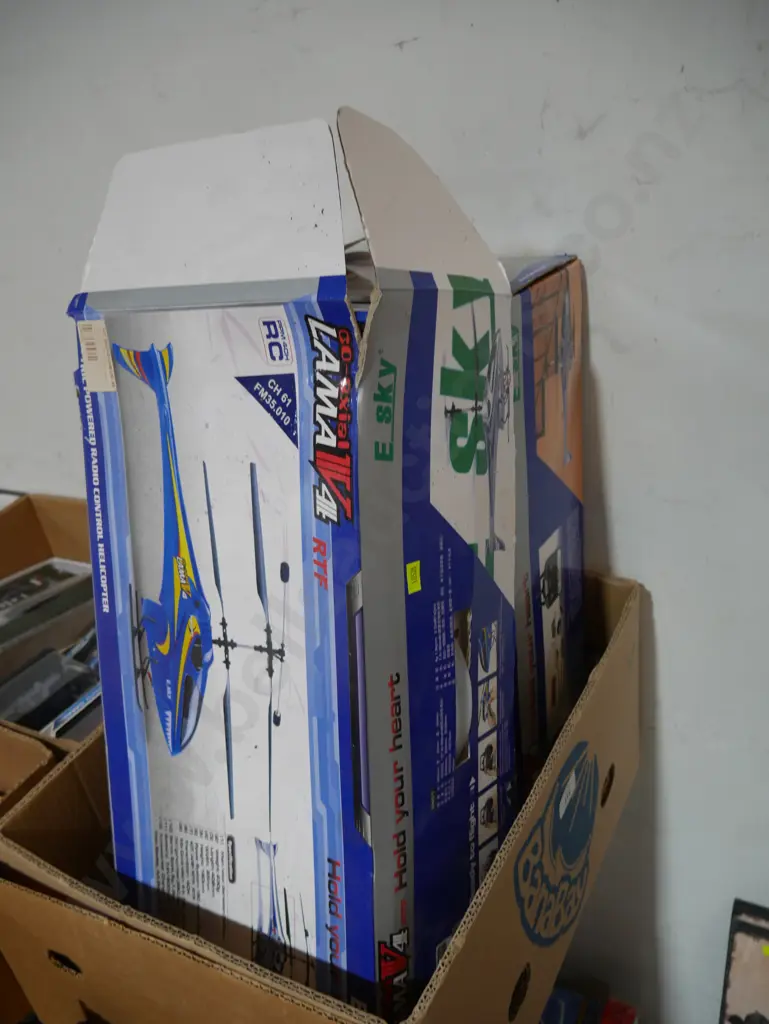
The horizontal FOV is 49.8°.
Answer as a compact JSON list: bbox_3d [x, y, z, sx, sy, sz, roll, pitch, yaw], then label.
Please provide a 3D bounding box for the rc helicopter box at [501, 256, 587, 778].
[{"bbox_3d":[0.041,0.058,0.846,0.275,0.578,0.173,9,29,30],"label":"rc helicopter box"}]

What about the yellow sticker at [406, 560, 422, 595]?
[{"bbox_3d":[0.022,0.049,0.617,0.002,0.023,0.015,10,21,40],"label":"yellow sticker"}]

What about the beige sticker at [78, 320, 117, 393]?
[{"bbox_3d":[-0.223,-0.120,0.643,0.029,0.055,0.002,8,23,26],"label":"beige sticker"}]

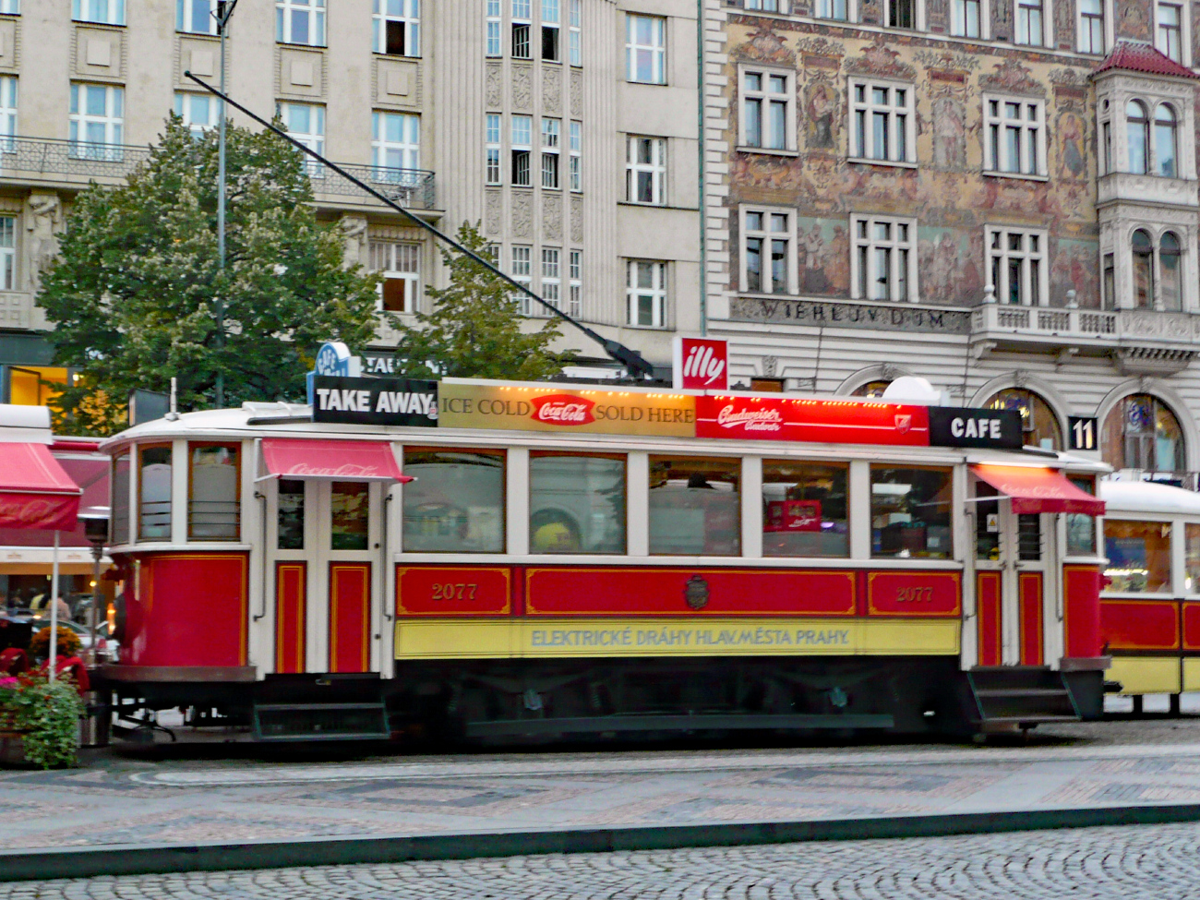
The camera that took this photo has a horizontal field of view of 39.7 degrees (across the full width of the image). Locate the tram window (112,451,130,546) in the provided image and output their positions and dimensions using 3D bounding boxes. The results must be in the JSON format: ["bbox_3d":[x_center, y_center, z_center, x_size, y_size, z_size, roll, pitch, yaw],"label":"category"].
[{"bbox_3d":[-4.221,0.423,14.662,0.050,0.822,0.754,2,-5,-24],"label":"tram window"}]

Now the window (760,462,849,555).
[{"bbox_3d":[1.867,0.539,15.114,0.890,0.880,0.060,2,-5,-21],"label":"window"}]

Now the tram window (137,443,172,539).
[{"bbox_3d":[-3.764,0.359,14.065,0.464,0.828,0.050,-4,-6,39],"label":"tram window"}]

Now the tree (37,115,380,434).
[{"bbox_3d":[-7.993,-1.169,33.806,7.011,11.312,6.801,2,-5,-22],"label":"tree"}]

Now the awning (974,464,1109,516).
[{"bbox_3d":[4.075,0.382,15.586,1.080,0.500,0.700,2,-5,-21],"label":"awning"}]

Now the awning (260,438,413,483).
[{"bbox_3d":[-2.228,0.081,14.028,1.176,0.380,0.650,2,-5,-22],"label":"awning"}]

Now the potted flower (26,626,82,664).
[{"bbox_3d":[-5.673,2.023,17.300,0.556,0.409,0.556,2,-5,-22],"label":"potted flower"}]

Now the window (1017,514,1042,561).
[{"bbox_3d":[4.135,0.688,16.017,0.270,0.740,0.060,2,-5,-21],"label":"window"}]

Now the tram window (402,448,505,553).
[{"bbox_3d":[-1.215,0.420,13.940,0.900,0.880,0.060,2,-5,-21],"label":"tram window"}]

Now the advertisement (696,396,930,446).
[{"bbox_3d":[2.100,-0.274,16.314,2.590,0.403,0.080,2,-5,-22],"label":"advertisement"}]

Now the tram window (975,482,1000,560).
[{"bbox_3d":[3.915,0.721,16.873,0.295,0.791,0.050,2,-5,-22],"label":"tram window"}]

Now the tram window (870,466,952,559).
[{"bbox_3d":[3.082,0.620,16.521,0.948,0.928,0.060,2,-5,-22],"label":"tram window"}]

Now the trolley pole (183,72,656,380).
[{"bbox_3d":[-1.569,-1.985,15.079,5.000,0.200,0.140,32,-14,-16],"label":"trolley pole"}]

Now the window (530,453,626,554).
[{"bbox_3d":[-0.188,0.462,14.331,0.900,0.880,0.060,2,-5,-21],"label":"window"}]

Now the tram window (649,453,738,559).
[{"bbox_3d":[0.887,0.525,15.652,0.965,0.938,0.060,2,-5,-22],"label":"tram window"}]

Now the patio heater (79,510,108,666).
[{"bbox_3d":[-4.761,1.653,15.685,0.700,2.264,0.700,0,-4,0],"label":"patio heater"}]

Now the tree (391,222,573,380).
[{"bbox_3d":[-2.547,-0.381,34.197,4.500,8.720,4.500,1,-4,-21],"label":"tree"}]

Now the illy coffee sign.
[{"bbox_3d":[0.926,-0.769,15.361,0.460,0.490,0.200,2,-5,-21],"label":"illy coffee sign"}]

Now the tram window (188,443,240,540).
[{"bbox_3d":[-3.070,0.329,13.256,0.410,0.780,0.060,1,-4,-12],"label":"tram window"}]

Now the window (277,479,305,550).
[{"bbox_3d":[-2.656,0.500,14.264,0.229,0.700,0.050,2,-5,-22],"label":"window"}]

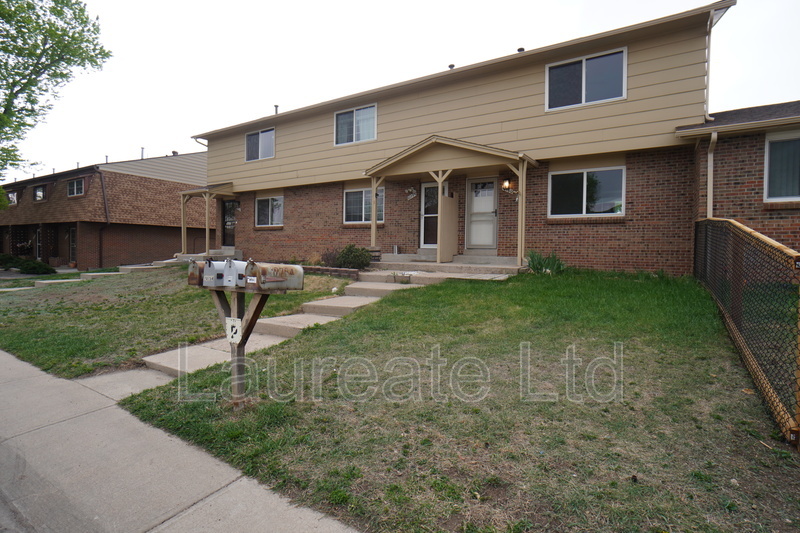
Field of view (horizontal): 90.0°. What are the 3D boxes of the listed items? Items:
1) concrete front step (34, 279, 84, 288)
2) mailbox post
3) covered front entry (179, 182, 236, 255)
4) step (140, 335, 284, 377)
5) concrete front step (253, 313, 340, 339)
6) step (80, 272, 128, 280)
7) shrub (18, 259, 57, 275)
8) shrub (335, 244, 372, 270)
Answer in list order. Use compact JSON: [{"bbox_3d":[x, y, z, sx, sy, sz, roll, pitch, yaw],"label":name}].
[{"bbox_3d":[-11.339,0.592,13.509,0.910,0.180,1.220,2,2,32],"label":"concrete front step"},{"bbox_3d":[-1.484,0.623,3.816,1.080,1.380,0.480,2,3,32],"label":"mailbox post"},{"bbox_3d":[-8.423,-2.087,17.603,2.150,3.080,1.450,2,2,32],"label":"covered front entry"},{"bbox_3d":[-2.381,1.196,5.433,1.130,0.140,1.550,2,3,32],"label":"step"},{"bbox_3d":[-1.603,0.976,6.674,1.190,0.175,1.190,2,2,32],"label":"concrete front step"},{"bbox_3d":[-10.687,0.364,14.547,0.910,0.185,1.220,2,2,32],"label":"step"},{"bbox_3d":[-18.543,0.000,20.400,1.700,0.800,1.500,2,2,32],"label":"shrub"},{"bbox_3d":[-1.362,-0.268,11.734,1.100,0.760,1.050,1,2,0],"label":"shrub"}]

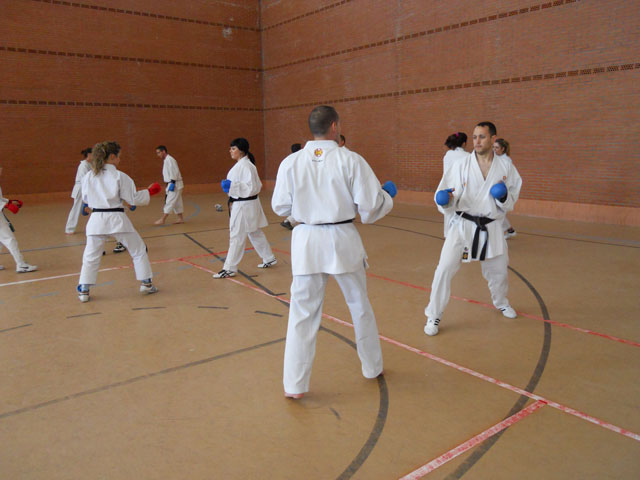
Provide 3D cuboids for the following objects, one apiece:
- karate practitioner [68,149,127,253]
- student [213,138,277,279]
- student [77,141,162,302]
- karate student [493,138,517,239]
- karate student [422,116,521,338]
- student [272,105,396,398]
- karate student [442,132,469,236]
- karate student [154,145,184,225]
[{"bbox_3d":[-4.152,-0.858,9.280,0.700,1.580,0.520,-5,11,-25],"label":"karate practitioner"},{"bbox_3d":[-0.946,-0.426,6.369,0.760,1.640,0.520,-3,10,-14],"label":"student"},{"bbox_3d":[-2.043,-0.194,5.290,0.780,1.580,0.620,1,10,11],"label":"student"},{"bbox_3d":[2.920,-0.811,8.391,0.680,1.610,0.550,-9,13,-40],"label":"karate student"},{"bbox_3d":[1.279,-0.123,4.305,0.780,1.690,0.660,2,10,14],"label":"karate student"},{"bbox_3d":[0.101,0.050,3.277,0.680,1.730,0.600,2,10,16],"label":"student"},{"bbox_3d":[1.972,-0.663,7.400,0.550,1.680,0.620,5,11,29],"label":"karate student"},{"bbox_3d":[-3.084,-1.095,10.510,0.620,1.600,0.500,-4,10,-17],"label":"karate student"}]

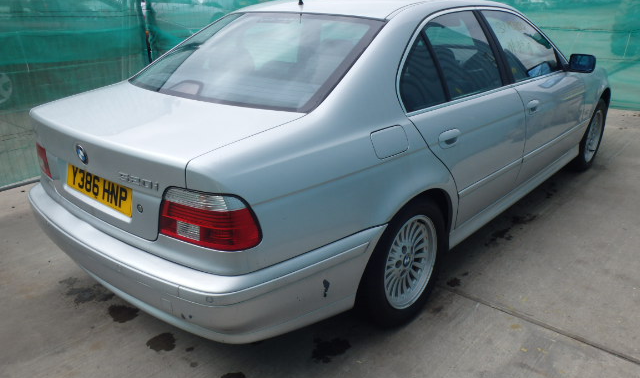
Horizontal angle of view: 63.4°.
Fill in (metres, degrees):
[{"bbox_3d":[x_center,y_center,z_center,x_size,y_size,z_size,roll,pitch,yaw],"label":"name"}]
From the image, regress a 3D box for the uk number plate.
[{"bbox_3d":[-0.874,-0.006,2.032,0.520,0.111,0.012,17,16,39],"label":"uk number plate"}]

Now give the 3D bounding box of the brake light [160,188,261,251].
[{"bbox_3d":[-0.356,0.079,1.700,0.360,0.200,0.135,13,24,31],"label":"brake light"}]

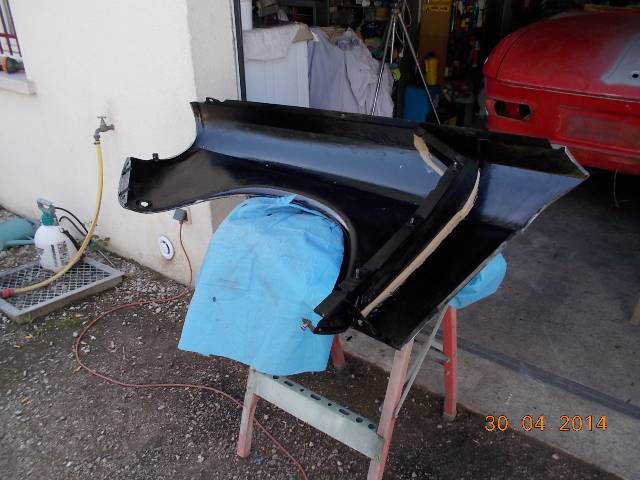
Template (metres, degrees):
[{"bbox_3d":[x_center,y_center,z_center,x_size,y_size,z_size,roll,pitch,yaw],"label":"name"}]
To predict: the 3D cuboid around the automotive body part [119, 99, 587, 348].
[{"bbox_3d":[-0.060,-0.130,1.416,1.297,0.268,0.620,17,41,32],"label":"automotive body part"}]

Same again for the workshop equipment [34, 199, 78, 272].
[{"bbox_3d":[-1.482,-0.048,2.956,0.200,0.405,0.200,-24,35,-38],"label":"workshop equipment"}]

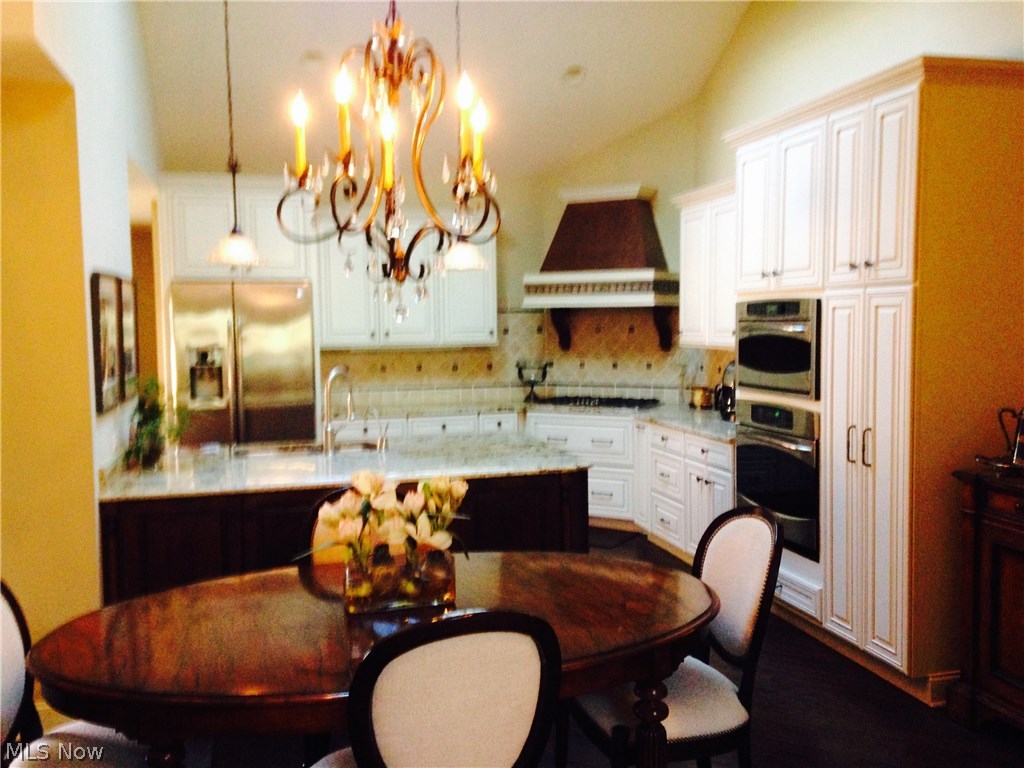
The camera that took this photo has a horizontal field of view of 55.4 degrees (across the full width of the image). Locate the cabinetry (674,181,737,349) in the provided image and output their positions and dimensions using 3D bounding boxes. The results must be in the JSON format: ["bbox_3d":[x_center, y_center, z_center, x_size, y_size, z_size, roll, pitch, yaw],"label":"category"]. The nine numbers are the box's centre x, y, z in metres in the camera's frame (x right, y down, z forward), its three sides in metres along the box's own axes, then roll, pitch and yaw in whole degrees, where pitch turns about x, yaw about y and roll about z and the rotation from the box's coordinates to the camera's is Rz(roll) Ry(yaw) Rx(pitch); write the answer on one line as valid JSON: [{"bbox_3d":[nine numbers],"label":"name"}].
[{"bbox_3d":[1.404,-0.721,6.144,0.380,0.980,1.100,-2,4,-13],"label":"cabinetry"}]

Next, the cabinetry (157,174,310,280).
[{"bbox_3d":[-1.928,-1.073,6.857,1.010,0.710,0.610,-2,4,-14],"label":"cabinetry"}]

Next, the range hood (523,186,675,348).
[{"bbox_3d":[0.656,-0.824,7.018,1.060,1.130,0.560,2,5,33],"label":"range hood"}]

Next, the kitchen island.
[{"bbox_3d":[-0.778,0.812,4.526,1.980,0.914,1.150,-2,4,-18],"label":"kitchen island"}]

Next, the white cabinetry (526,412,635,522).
[{"bbox_3d":[0.633,0.598,7.047,0.900,0.800,0.600,2,5,33],"label":"white cabinetry"}]

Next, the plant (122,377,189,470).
[{"bbox_3d":[-1.605,0.163,4.427,0.280,0.420,0.250,-2,4,-13],"label":"plant"}]

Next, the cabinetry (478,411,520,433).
[{"bbox_3d":[-0.163,0.614,7.437,0.297,0.855,0.620,-2,4,-14],"label":"cabinetry"}]

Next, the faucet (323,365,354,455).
[{"bbox_3d":[-0.875,0.123,4.908,0.090,0.435,0.260,1,4,23],"label":"faucet"}]

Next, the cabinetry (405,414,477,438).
[{"bbox_3d":[-0.561,0.627,7.336,0.526,0.855,0.620,-2,4,-14],"label":"cabinetry"}]

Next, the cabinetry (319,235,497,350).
[{"bbox_3d":[-0.794,-0.705,7.354,1.330,0.865,0.340,-2,4,-14],"label":"cabinetry"}]

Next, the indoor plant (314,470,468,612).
[{"bbox_3d":[-0.352,0.445,2.882,0.452,0.387,0.290,-2,4,-14],"label":"indoor plant"}]

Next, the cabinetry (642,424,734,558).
[{"bbox_3d":[1.344,0.691,6.009,0.610,0.855,1.260,-2,4,-14],"label":"cabinetry"}]

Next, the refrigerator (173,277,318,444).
[{"bbox_3d":[-1.839,0.221,6.868,0.905,1.810,0.720,-2,4,-13],"label":"refrigerator"}]

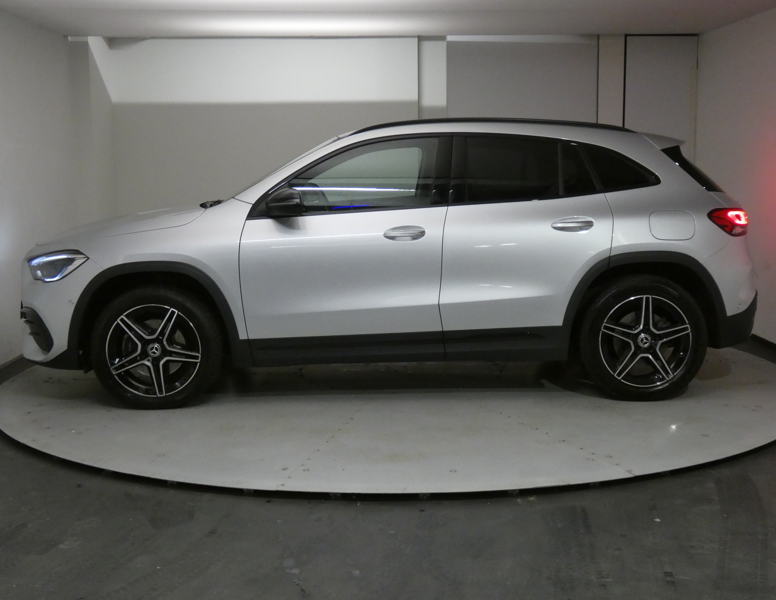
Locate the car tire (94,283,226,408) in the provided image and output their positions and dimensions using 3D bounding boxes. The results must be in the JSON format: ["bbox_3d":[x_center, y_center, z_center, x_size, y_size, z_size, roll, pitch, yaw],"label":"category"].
[{"bbox_3d":[-1.295,0.252,5.589,0.716,0.716,0.235,-1,7,-1],"label":"car tire"}]

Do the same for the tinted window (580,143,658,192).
[{"bbox_3d":[1.310,-0.740,5.584,0.447,0.297,0.060,-1,-19,-1],"label":"tinted window"}]

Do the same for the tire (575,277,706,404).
[{"bbox_3d":[1.433,0.210,5.652,0.716,0.716,0.235,-1,7,-1],"label":"tire"}]

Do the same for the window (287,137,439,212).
[{"bbox_3d":[-0.139,-0.699,5.533,0.841,0.455,0.060,-1,-17,-1],"label":"window"}]

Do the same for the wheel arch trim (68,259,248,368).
[{"bbox_3d":[-1.258,0.077,5.514,1.000,0.605,0.150,-1,7,-1],"label":"wheel arch trim"}]

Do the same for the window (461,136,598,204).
[{"bbox_3d":[0.789,-0.727,5.560,0.758,0.420,0.060,-1,-19,-1],"label":"window"}]

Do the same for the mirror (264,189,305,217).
[{"bbox_3d":[-0.560,-0.525,5.394,0.195,0.154,0.220,-1,7,-1],"label":"mirror"}]

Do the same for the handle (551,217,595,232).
[{"bbox_3d":[1.016,-0.414,5.470,0.240,0.091,0.055,-1,7,-1],"label":"handle"}]

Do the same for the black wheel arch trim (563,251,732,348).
[{"bbox_3d":[1.437,-0.006,5.566,0.944,0.546,0.140,-1,7,-1],"label":"black wheel arch trim"}]

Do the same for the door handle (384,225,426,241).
[{"bbox_3d":[0.096,-0.367,5.443,0.230,0.088,0.055,-1,7,-1],"label":"door handle"}]

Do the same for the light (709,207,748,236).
[{"bbox_3d":[1.923,-0.448,5.692,0.302,0.159,0.360,-1,7,-1],"label":"light"}]

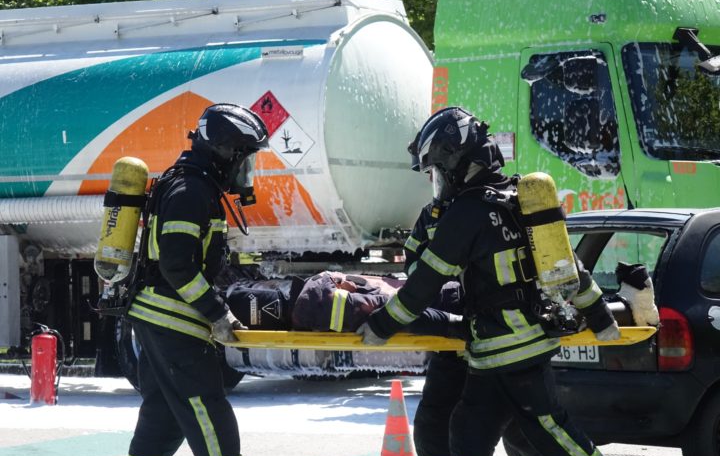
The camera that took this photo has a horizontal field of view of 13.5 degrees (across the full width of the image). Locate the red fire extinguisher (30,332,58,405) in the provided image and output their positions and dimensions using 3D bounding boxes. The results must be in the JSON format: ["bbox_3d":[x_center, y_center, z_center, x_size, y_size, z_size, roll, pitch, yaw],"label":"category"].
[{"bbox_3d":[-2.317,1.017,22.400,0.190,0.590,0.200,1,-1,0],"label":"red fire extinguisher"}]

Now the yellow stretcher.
[{"bbox_3d":[0.317,0.460,12.600,1.830,0.065,0.420,1,-1,3],"label":"yellow stretcher"}]

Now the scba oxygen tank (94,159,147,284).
[{"bbox_3d":[-0.989,-0.035,12.600,0.156,0.520,0.156,11,0,-6],"label":"scba oxygen tank"}]

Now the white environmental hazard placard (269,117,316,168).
[{"bbox_3d":[-0.548,-0.703,24.700,0.424,0.424,0.015,3,11,30],"label":"white environmental hazard placard"}]

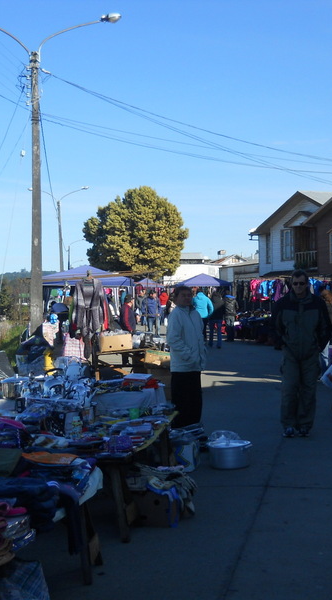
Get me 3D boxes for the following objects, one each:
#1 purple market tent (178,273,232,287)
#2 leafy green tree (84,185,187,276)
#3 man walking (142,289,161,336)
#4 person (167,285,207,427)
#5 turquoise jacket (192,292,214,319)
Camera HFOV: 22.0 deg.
[{"bbox_3d":[2.250,-0.080,50.000,2.800,2.900,2.800,0,0,15],"label":"purple market tent"},{"bbox_3d":[-2.140,-3.300,60.000,7.200,9.200,7.200,0,0,0],"label":"leafy green tree"},{"bbox_3d":[-0.520,0.500,32.000,0.550,1.740,0.520,0,0,18],"label":"man walking"},{"bbox_3d":[0.235,0.660,9.750,0.460,1.660,0.330,0,0,-37],"label":"person"},{"bbox_3d":[1.180,0.170,27.000,0.660,0.820,0.420,0,0,0],"label":"turquoise jacket"}]

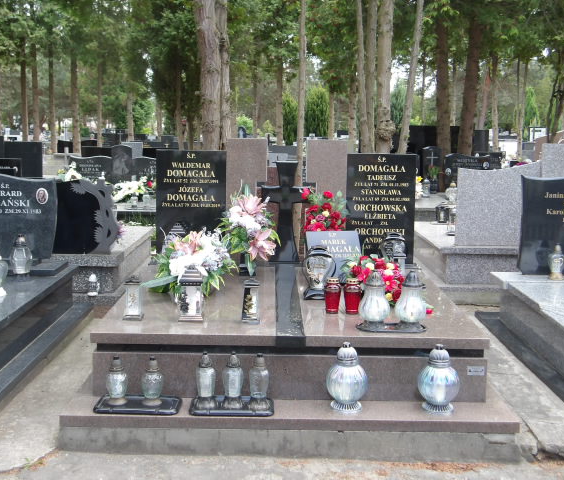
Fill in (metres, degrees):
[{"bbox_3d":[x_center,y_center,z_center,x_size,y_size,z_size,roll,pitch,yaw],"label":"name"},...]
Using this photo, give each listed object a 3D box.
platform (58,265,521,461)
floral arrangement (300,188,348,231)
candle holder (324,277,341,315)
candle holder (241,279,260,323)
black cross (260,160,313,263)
[{"bbox_3d":[0.029,0.575,4.525,2.080,0.505,2.090,1,9,-1],"label":"platform"},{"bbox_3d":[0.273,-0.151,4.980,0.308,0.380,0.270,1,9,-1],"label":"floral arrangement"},{"bbox_3d":[0.264,0.286,3.995,0.083,0.179,0.083,1,9,-1],"label":"candle holder"},{"bbox_3d":[-0.149,0.297,3.782,0.081,0.210,0.081,2,9,9],"label":"candle holder"},{"bbox_3d":[0.036,-0.190,5.332,0.361,0.689,0.110,1,9,-1],"label":"black cross"}]

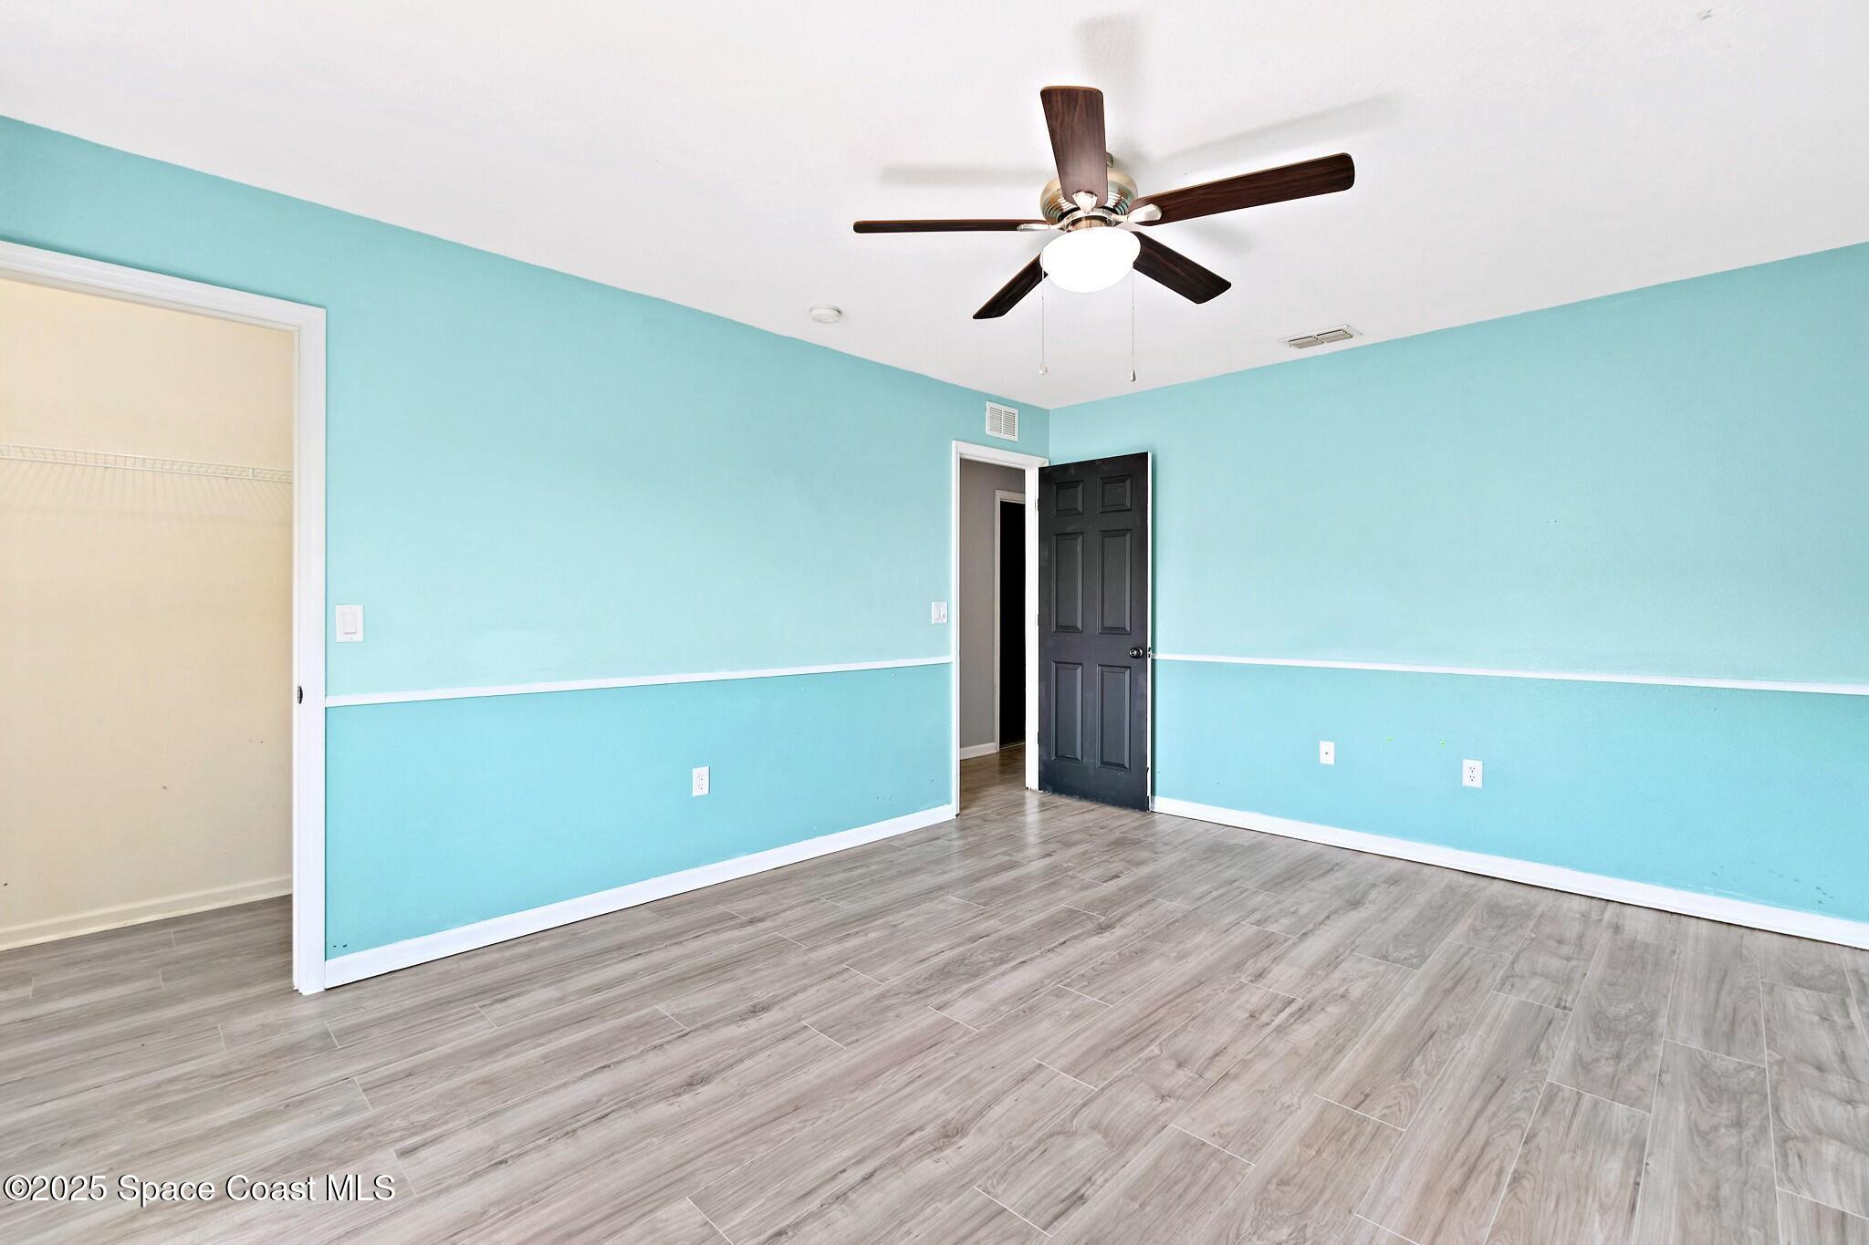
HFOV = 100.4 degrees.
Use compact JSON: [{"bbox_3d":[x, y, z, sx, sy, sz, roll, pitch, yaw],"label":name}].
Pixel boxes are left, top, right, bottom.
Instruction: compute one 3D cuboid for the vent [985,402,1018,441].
[{"bbox_3d":[0.406,-1.176,4.572,0.285,0.190,0.018,-1,2,-44],"label":"vent"}]

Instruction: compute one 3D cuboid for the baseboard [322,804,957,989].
[{"bbox_3d":[-0.895,1.076,3.382,2.774,0.087,0.015,-1,2,-44],"label":"baseboard"}]

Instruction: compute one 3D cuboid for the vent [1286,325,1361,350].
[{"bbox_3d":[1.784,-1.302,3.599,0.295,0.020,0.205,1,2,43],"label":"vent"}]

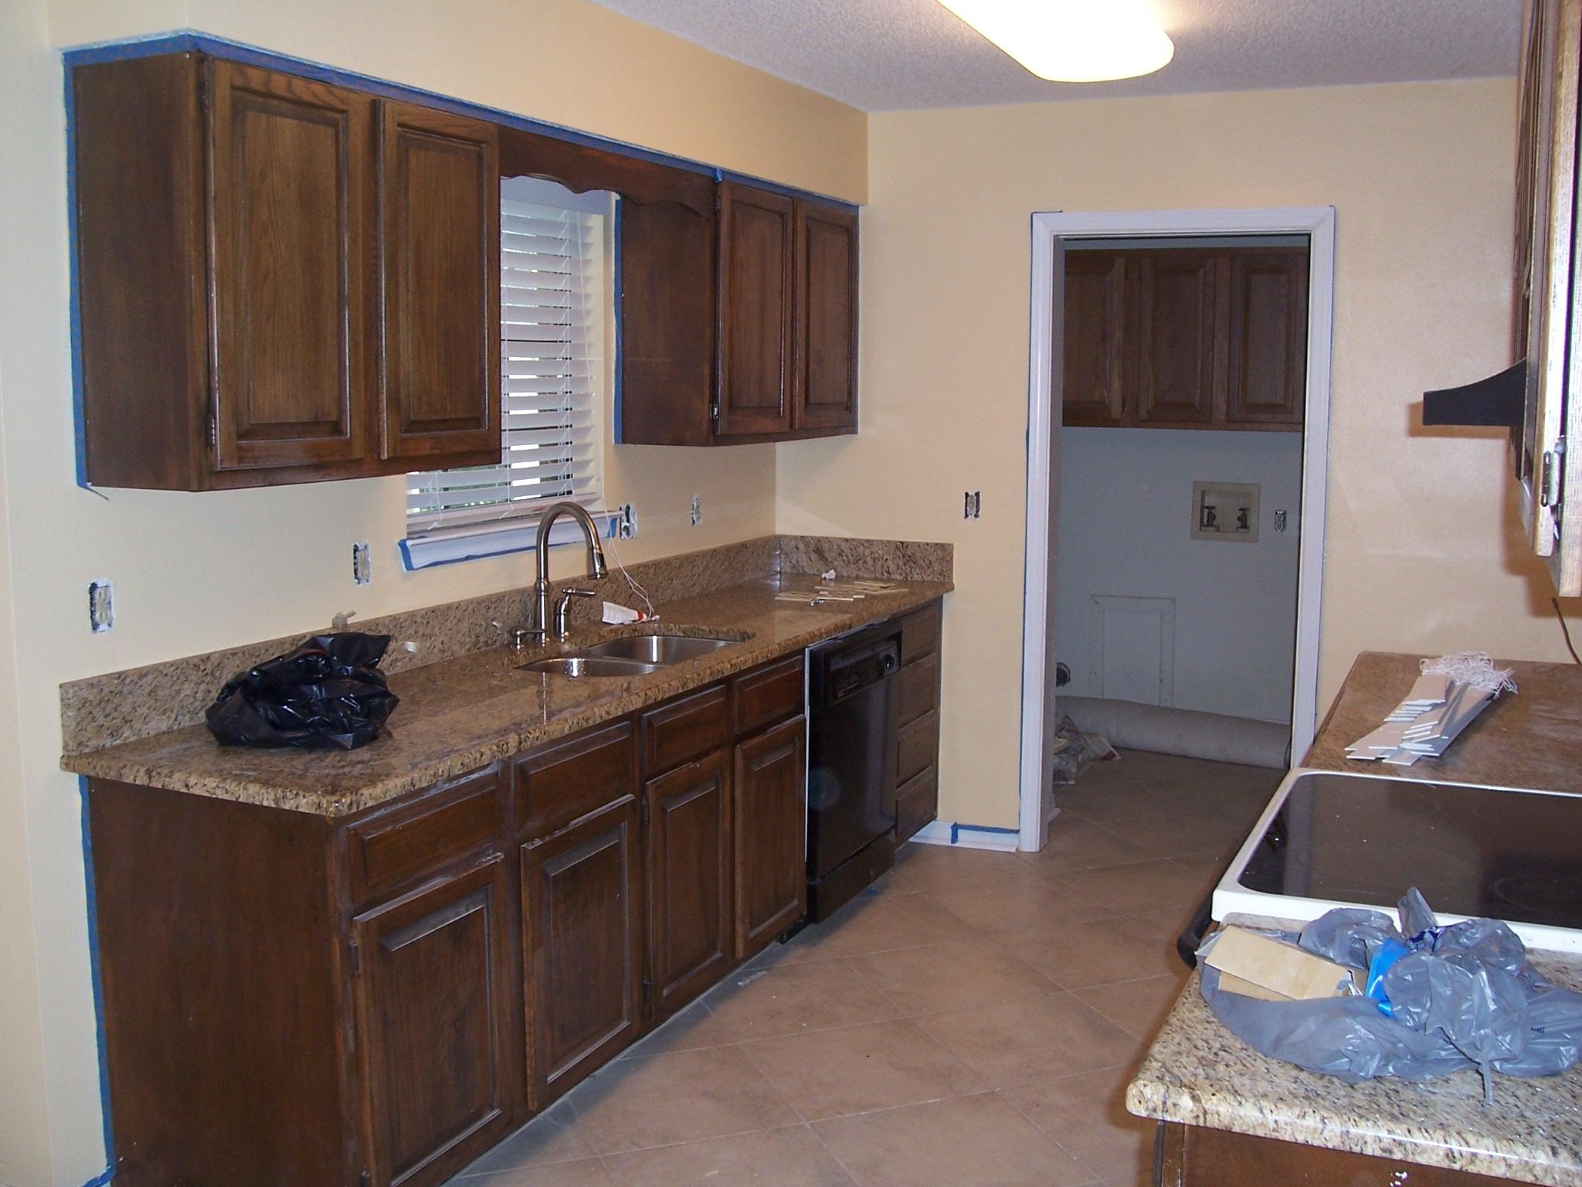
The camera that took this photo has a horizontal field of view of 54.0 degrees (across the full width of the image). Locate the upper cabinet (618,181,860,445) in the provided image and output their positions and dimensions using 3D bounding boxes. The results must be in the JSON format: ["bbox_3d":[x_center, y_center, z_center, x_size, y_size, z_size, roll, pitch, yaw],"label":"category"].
[{"bbox_3d":[-0.126,-0.863,4.809,0.324,0.772,1.062,4,8,25],"label":"upper cabinet"}]

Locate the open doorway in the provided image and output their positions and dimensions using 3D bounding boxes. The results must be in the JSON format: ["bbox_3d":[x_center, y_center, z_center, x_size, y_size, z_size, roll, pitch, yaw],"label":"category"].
[{"bbox_3d":[1.219,-0.153,4.925,0.941,2.096,0.138,4,8,25],"label":"open doorway"}]

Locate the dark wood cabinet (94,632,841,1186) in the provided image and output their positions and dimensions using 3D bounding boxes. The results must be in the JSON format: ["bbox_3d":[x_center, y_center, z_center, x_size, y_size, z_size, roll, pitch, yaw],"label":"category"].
[{"bbox_3d":[-0.636,0.656,3.562,0.615,0.852,1.901,4,8,25],"label":"dark wood cabinet"}]

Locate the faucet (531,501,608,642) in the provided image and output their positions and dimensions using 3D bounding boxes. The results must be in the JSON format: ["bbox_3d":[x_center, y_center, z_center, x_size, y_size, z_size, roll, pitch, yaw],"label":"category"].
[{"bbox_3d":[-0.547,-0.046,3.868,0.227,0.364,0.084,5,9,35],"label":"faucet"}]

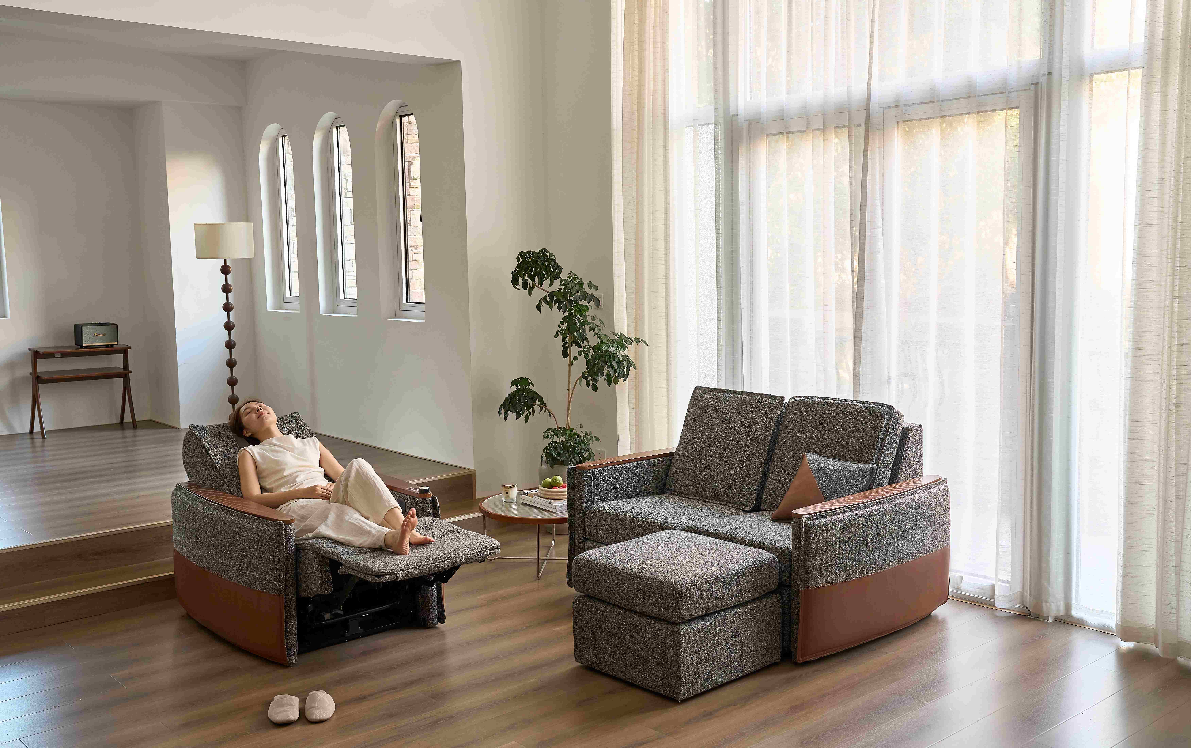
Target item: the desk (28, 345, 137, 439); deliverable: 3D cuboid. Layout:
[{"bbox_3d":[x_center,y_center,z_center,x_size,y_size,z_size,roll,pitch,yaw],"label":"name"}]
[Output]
[{"bbox_3d":[-4.042,0.124,9.107,0.705,0.654,0.381,-6,8,-42],"label":"desk"}]

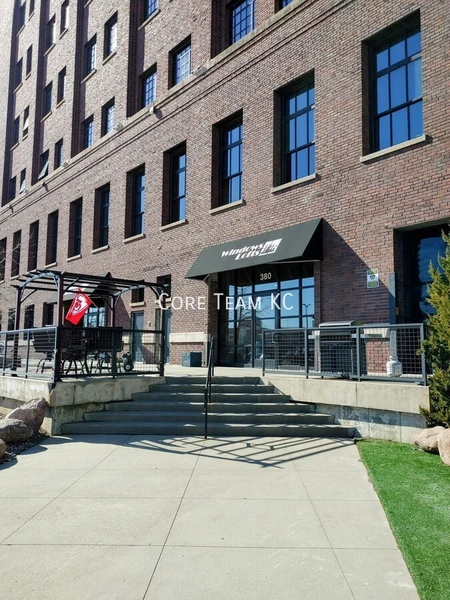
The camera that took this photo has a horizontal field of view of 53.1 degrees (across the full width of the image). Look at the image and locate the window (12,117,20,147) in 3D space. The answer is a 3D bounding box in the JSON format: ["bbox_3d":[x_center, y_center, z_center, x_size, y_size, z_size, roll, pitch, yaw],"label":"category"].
[{"bbox_3d":[-15.084,-12.146,32.756,0.200,2.134,1.291,6,-9,-42],"label":"window"}]

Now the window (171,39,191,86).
[{"bbox_3d":[-1.710,-9.263,17.835,0.200,1.712,1.340,6,-9,-42],"label":"window"}]

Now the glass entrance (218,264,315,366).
[{"bbox_3d":[1.175,0.494,13.454,0.150,3.068,4.052,6,-9,-42],"label":"glass entrance"}]

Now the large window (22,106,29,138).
[{"bbox_3d":[-13.696,-12.301,31.259,0.200,2.110,1.167,6,-9,-42],"label":"large window"}]

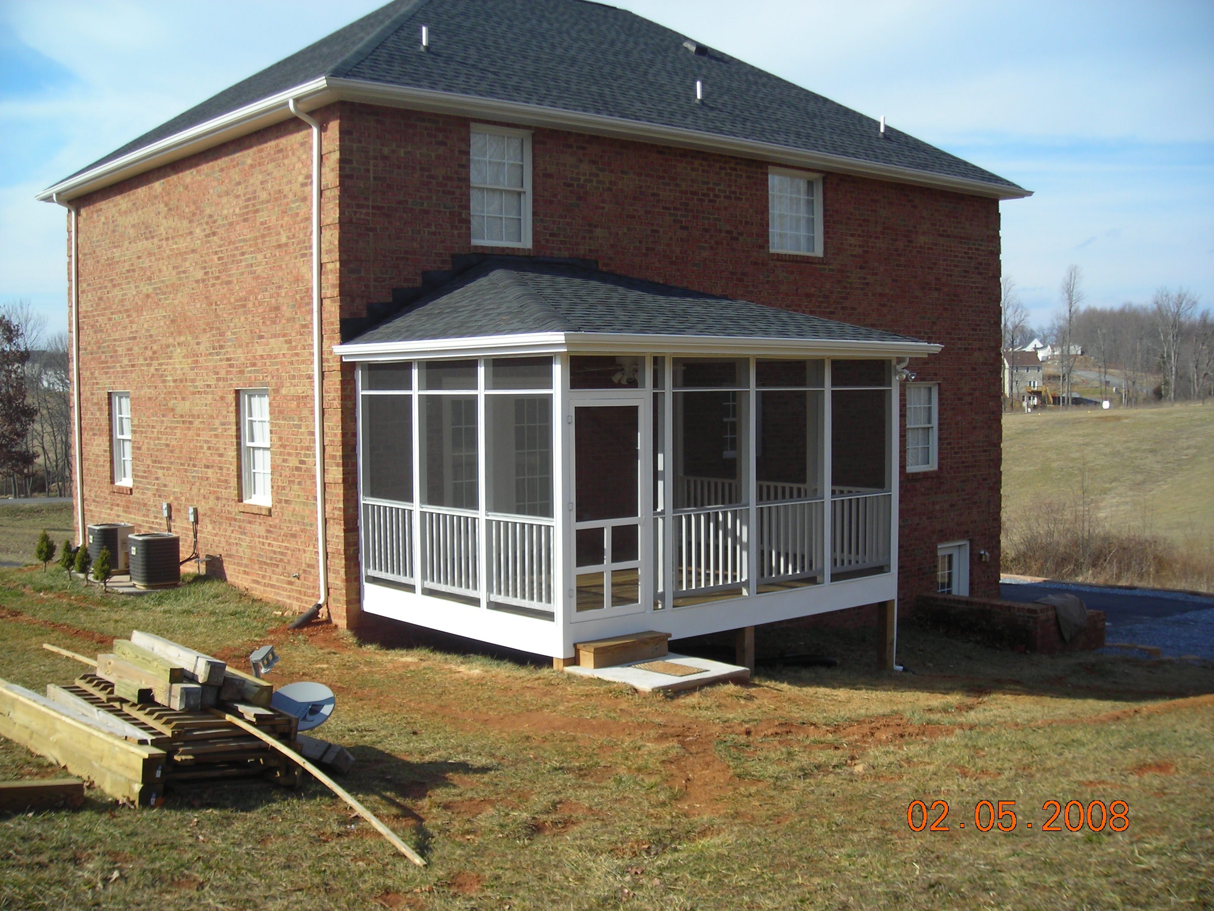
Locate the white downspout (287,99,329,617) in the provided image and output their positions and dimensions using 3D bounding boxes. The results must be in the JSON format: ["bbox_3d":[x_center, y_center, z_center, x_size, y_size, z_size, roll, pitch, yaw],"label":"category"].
[{"bbox_3d":[-3.356,-1.109,14.838,0.360,5.750,0.100,-3,4,-40],"label":"white downspout"}]

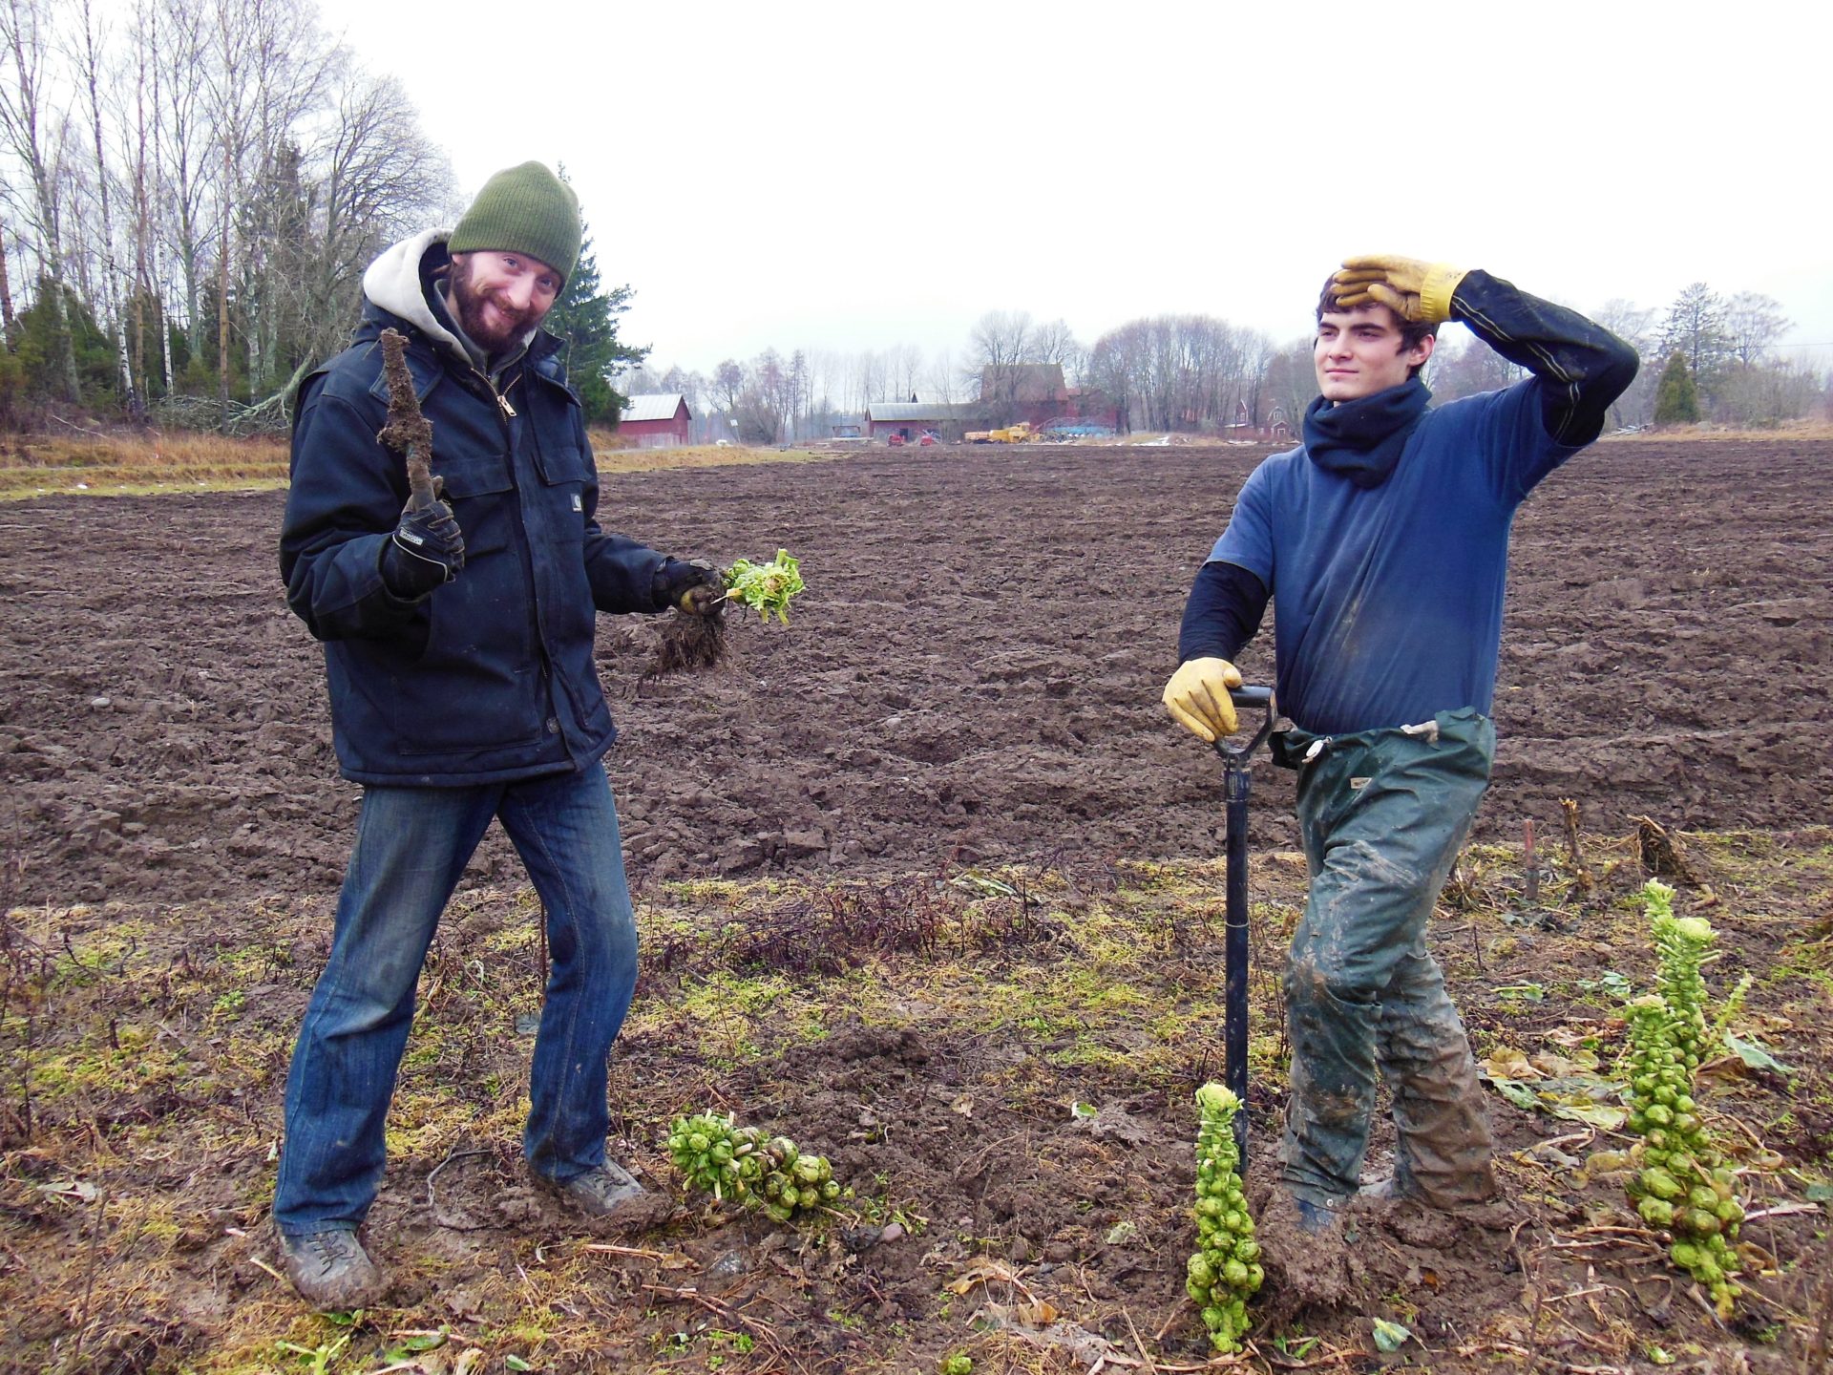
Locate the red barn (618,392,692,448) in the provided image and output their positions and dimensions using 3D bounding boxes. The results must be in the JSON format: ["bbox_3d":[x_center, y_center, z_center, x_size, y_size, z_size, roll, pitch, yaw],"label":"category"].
[{"bbox_3d":[-24.923,-25.031,124.513,7.000,5.000,5.500,1,11,5],"label":"red barn"}]

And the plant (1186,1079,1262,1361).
[{"bbox_3d":[0.478,0.828,2.070,0.110,0.460,0.110,-2,10,15],"label":"plant"}]

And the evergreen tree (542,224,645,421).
[{"bbox_3d":[-19.408,-20.467,73.452,8.000,14.800,8.000,-4,11,-18],"label":"evergreen tree"}]

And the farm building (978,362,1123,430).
[{"bbox_3d":[16.318,-34.978,162.312,17.500,10.300,10.000,-1,11,-3],"label":"farm building"}]

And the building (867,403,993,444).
[{"bbox_3d":[1.273,-31.674,157.858,15.200,5.200,7.500,-1,11,-6],"label":"building"}]

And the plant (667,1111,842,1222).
[{"bbox_3d":[-0.302,0.880,2.482,0.330,0.160,0.160,8,7,-26],"label":"plant"}]

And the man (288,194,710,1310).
[{"bbox_3d":[-0.665,0.109,2.180,0.640,1.820,0.560,-10,15,-41],"label":"man"}]

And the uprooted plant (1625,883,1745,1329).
[{"bbox_3d":[1.250,0.672,2.187,0.170,0.710,0.190,-5,9,31],"label":"uprooted plant"}]

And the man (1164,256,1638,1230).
[{"bbox_3d":[0.790,0.149,2.290,0.680,1.700,0.500,10,15,41],"label":"man"}]

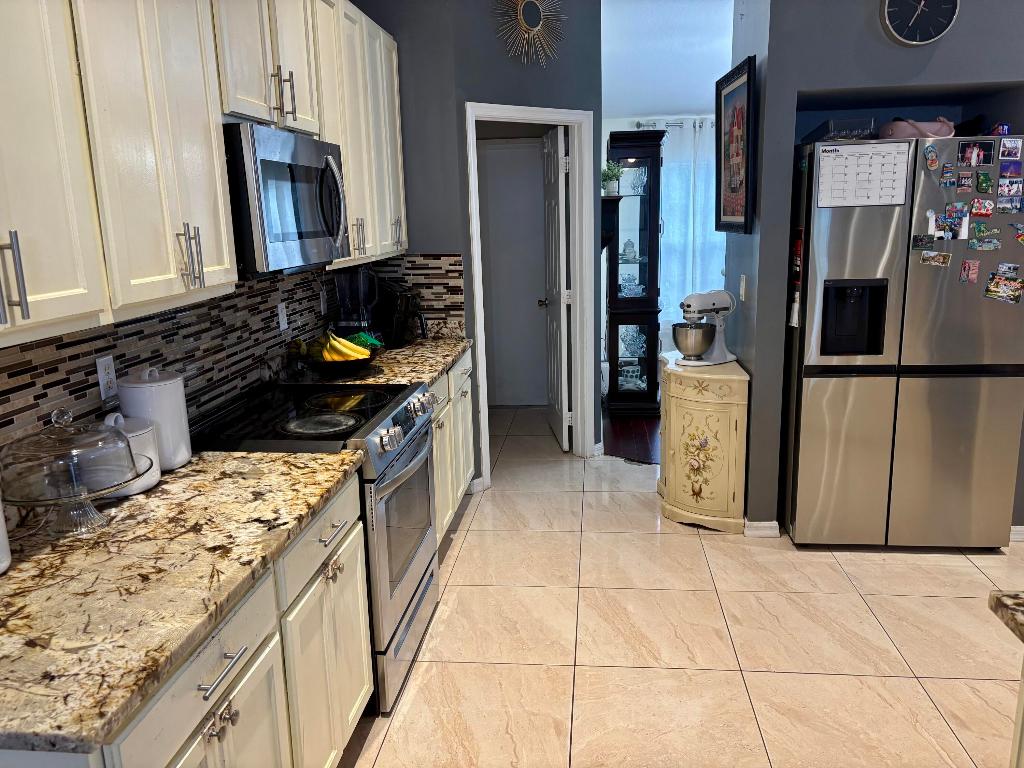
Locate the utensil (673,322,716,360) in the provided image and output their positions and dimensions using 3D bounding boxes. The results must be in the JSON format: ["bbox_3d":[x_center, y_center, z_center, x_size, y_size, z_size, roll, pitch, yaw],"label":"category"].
[{"bbox_3d":[0.914,-0.209,3.866,0.218,0.167,0.218,0,13,6],"label":"utensil"}]

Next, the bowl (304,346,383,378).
[{"bbox_3d":[-0.706,-0.082,3.220,0.300,0.082,0.300,-2,13,0],"label":"bowl"}]

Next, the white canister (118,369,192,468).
[{"bbox_3d":[-0.974,0.088,2.105,0.160,0.263,0.160,0,13,6],"label":"white canister"}]

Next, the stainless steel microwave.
[{"bbox_3d":[-0.814,-0.584,2.481,0.400,0.405,0.750,0,13,6],"label":"stainless steel microwave"}]

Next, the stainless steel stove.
[{"bbox_3d":[-0.640,0.535,2.715,0.665,0.930,0.760,0,13,6],"label":"stainless steel stove"}]

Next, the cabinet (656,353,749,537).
[{"bbox_3d":[0.967,0.265,4.011,0.380,0.775,0.760,0,13,6],"label":"cabinet"}]

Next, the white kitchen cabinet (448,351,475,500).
[{"bbox_3d":[-0.541,0.261,3.915,0.605,0.845,0.610,0,13,6],"label":"white kitchen cabinet"}]

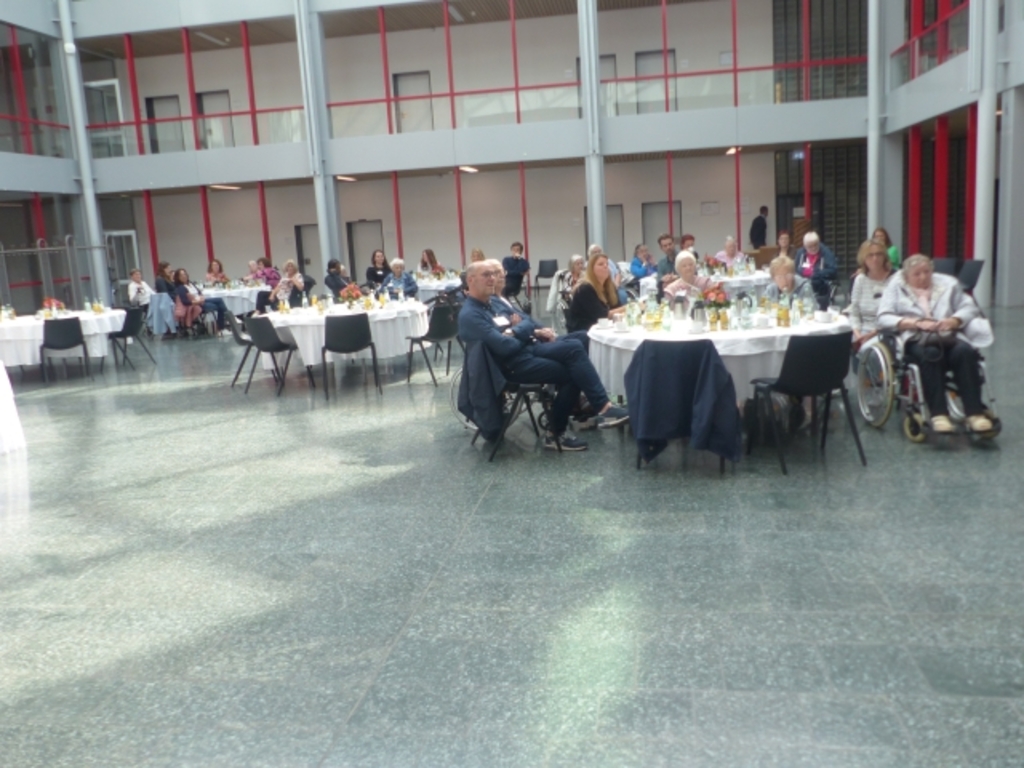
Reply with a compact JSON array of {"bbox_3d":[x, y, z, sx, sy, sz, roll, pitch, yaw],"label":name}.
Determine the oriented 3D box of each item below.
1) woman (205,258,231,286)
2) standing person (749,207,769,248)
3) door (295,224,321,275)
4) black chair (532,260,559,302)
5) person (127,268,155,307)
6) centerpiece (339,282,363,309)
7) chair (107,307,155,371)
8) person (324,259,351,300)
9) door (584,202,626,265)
[{"bbox_3d":[-5.695,-1.691,16.696,0.500,1.300,0.650,-5,10,-8],"label":"woman"},{"bbox_3d":[5.891,-3.395,20.523,0.380,1.740,0.520,-6,10,-14],"label":"standing person"},{"bbox_3d":[-5.407,-3.326,23.750,1.000,2.080,0.150,-2,10,8],"label":"door"},{"bbox_3d":[0.695,-2.028,17.222,0.520,0.820,0.540,1,11,22],"label":"black chair"},{"bbox_3d":[-7.029,-1.489,16.214,0.500,1.340,0.650,-5,10,-11],"label":"person"},{"bbox_3d":[-1.812,-0.987,9.623,0.260,0.280,0.260,-2,11,9],"label":"centerpiece"},{"bbox_3d":[-5.074,-0.613,11.431,0.520,0.790,0.520,0,11,18],"label":"chair"},{"bbox_3d":[-2.130,-1.026,11.398,0.720,1.260,0.500,-6,10,-14],"label":"person"},{"bbox_3d":[2.366,-3.468,21.557,0.970,2.020,0.120,-2,11,9],"label":"door"}]

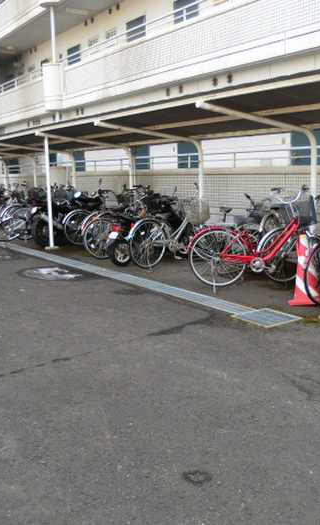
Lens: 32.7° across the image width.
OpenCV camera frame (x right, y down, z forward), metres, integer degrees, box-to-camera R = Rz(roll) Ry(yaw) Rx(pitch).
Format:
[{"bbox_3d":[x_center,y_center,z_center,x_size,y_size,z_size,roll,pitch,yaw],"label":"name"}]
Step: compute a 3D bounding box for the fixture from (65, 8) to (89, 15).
[{"bbox_3d":[-2.177,-6.608,14.364,0.630,0.080,0.120,-7,11,-34],"label":"fixture"}]

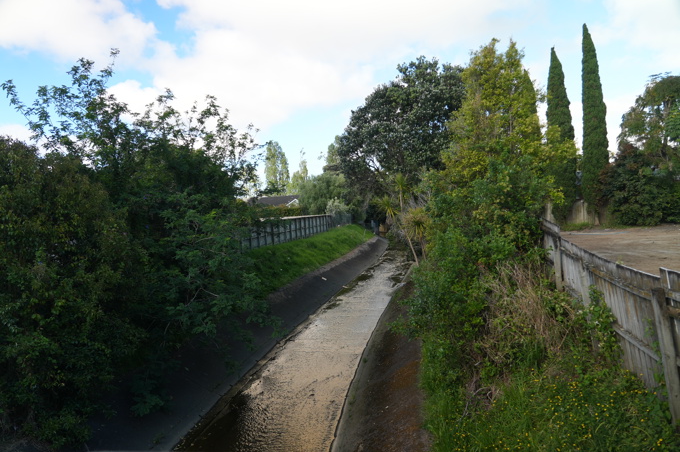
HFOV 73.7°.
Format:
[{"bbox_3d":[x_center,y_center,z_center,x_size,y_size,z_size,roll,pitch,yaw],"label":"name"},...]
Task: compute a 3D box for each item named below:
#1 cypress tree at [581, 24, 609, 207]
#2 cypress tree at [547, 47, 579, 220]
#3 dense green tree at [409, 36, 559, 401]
[{"bbox_3d":[16.555,-6.513,29.500,1.900,13.290,1.900,-3,3,0],"label":"cypress tree"},{"bbox_3d":[16.436,-6.607,33.500,2.200,13.130,2.100,-3,3,0],"label":"cypress tree"},{"bbox_3d":[3.569,-0.991,11.200,3.800,7.210,4.000,-3,3,0],"label":"dense green tree"}]

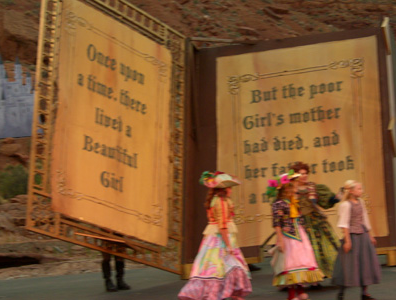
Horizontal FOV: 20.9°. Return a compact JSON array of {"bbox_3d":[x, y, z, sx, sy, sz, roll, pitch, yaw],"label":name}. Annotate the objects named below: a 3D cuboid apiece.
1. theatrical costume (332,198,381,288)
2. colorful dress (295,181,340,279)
[{"bbox_3d":[1.987,1.175,13.500,0.500,1.120,0.560,-1,-1,45],"label":"theatrical costume"},{"bbox_3d":[1.587,1.122,14.700,0.750,1.350,0.750,-1,-1,42],"label":"colorful dress"}]

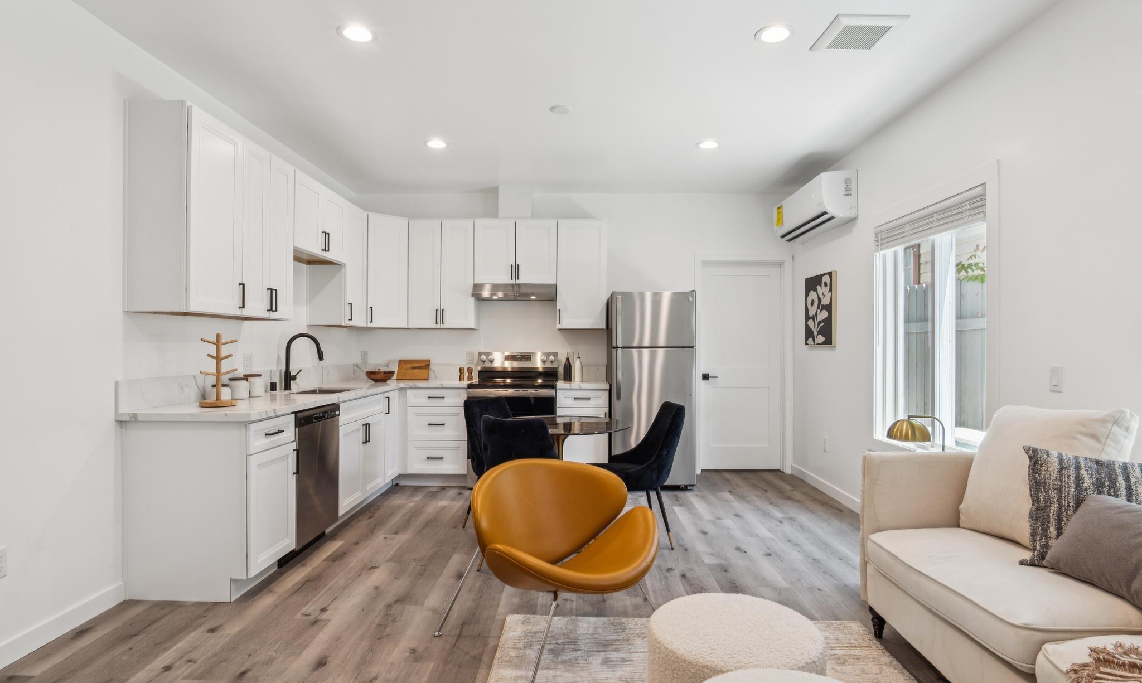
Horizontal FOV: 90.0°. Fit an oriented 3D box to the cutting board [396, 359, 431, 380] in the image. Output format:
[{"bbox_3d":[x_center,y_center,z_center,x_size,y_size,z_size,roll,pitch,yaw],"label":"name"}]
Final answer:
[{"bbox_3d":[-1.556,0.286,5.661,0.311,0.211,0.020,0,-18,1],"label":"cutting board"}]

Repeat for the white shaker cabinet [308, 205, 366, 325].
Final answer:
[{"bbox_3d":[-1.962,-0.634,4.812,0.326,1.011,0.422,0,0,1],"label":"white shaker cabinet"}]

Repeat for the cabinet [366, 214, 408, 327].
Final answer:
[{"bbox_3d":[-1.652,-0.631,5.160,0.392,1.001,0.030,1,-1,-44],"label":"cabinet"}]

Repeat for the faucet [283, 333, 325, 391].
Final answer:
[{"bbox_3d":[-1.919,0.146,4.142,0.287,0.407,0.110,0,0,1],"label":"faucet"}]

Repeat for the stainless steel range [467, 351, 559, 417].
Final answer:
[{"bbox_3d":[-0.514,0.688,5.247,0.760,1.173,0.670,0,0,1],"label":"stainless steel range"}]

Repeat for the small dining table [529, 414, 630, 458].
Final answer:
[{"bbox_3d":[-0.070,0.887,3.514,0.849,0.750,0.849,0,0,1],"label":"small dining table"}]

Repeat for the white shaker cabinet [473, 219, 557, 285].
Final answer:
[{"bbox_3d":[-0.509,-0.829,5.450,0.764,0.603,0.326,0,0,1],"label":"white shaker cabinet"}]

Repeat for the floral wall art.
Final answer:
[{"bbox_3d":[2.127,-0.264,4.863,0.040,0.610,0.553,0,0,1],"label":"floral wall art"}]

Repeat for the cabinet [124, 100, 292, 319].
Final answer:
[{"bbox_3d":[-1.983,-0.647,3.247,0.326,1.011,1.003,0,0,1],"label":"cabinet"}]

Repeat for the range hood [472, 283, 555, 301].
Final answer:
[{"bbox_3d":[-0.510,-0.477,5.454,0.772,0.134,0.480,0,0,1],"label":"range hood"}]

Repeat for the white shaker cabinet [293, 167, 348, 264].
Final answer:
[{"bbox_3d":[-2.014,-0.900,4.262,0.325,0.535,0.855,0,0,1],"label":"white shaker cabinet"}]

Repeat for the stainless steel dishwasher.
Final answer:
[{"bbox_3d":[-1.870,0.827,3.580,0.605,0.811,0.585,0,0,1],"label":"stainless steel dishwasher"}]

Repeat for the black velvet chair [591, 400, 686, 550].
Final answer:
[{"bbox_3d":[0.371,0.826,3.663,0.610,0.860,0.500,0,0,-8],"label":"black velvet chair"}]

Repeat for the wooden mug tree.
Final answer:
[{"bbox_3d":[-1.894,0.149,3.073,0.183,0.384,0.183,0,0,1],"label":"wooden mug tree"}]

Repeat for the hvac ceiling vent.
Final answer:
[{"bbox_3d":[1.355,-1.446,2.708,0.320,0.022,0.320,0,0,1],"label":"hvac ceiling vent"}]

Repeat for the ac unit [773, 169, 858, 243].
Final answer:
[{"bbox_3d":[2.044,-1.103,4.851,0.268,0.362,1.085,0,0,1],"label":"ac unit"}]

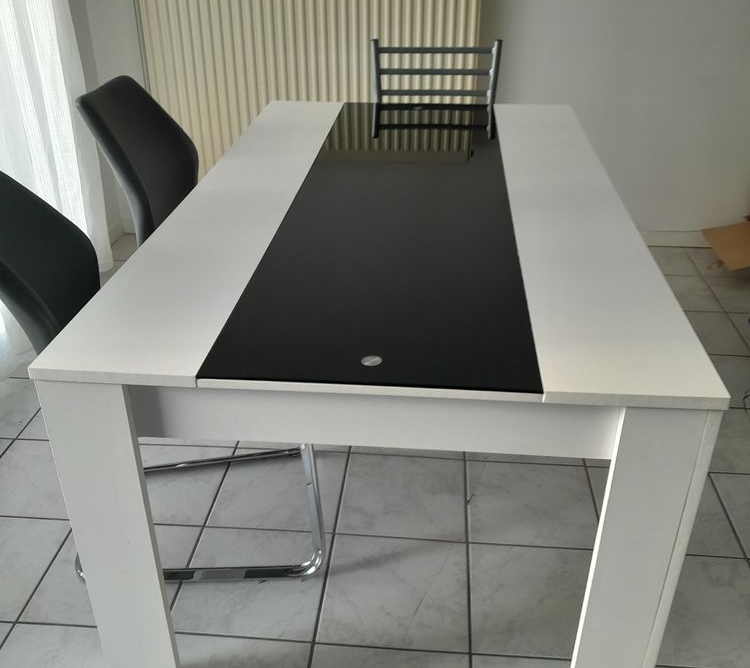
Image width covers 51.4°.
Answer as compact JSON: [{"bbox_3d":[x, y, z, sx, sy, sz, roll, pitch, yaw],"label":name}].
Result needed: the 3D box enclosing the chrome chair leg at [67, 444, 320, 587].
[{"bbox_3d":[-0.406,0.252,1.776,0.555,0.410,0.475,-3,29,-5],"label":"chrome chair leg"}]

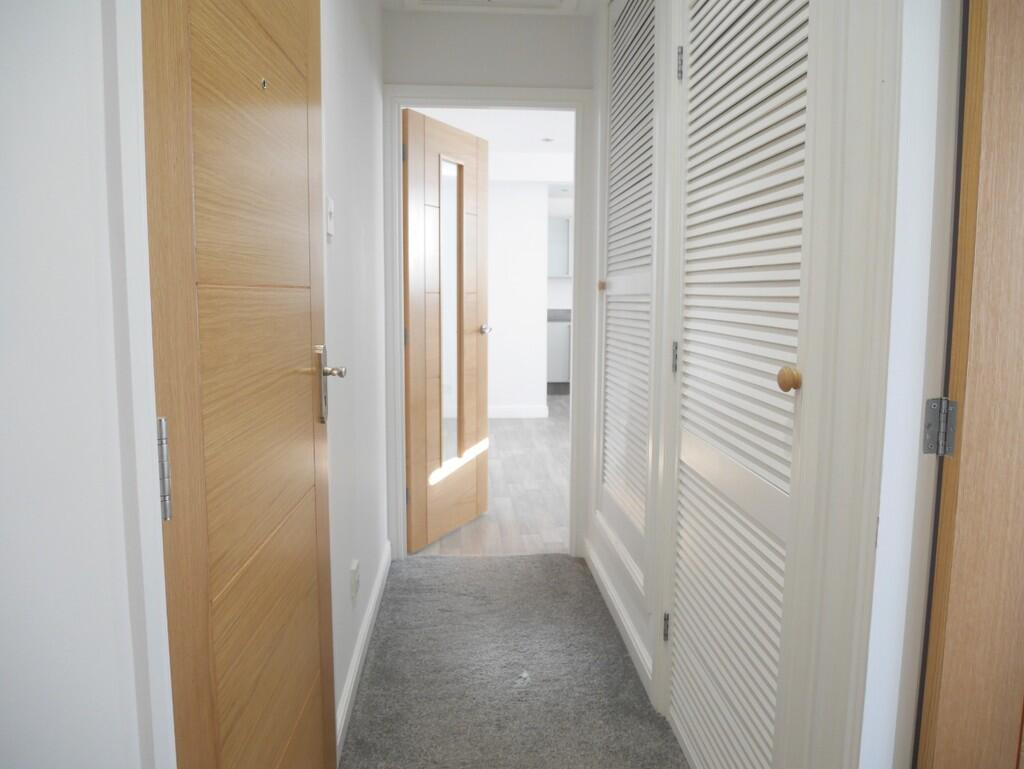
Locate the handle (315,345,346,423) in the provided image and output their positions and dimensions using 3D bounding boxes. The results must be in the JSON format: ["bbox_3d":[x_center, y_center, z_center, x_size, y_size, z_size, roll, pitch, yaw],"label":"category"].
[{"bbox_3d":[-0.357,0.002,1.411,0.058,0.157,0.112,0,6,-2],"label":"handle"}]

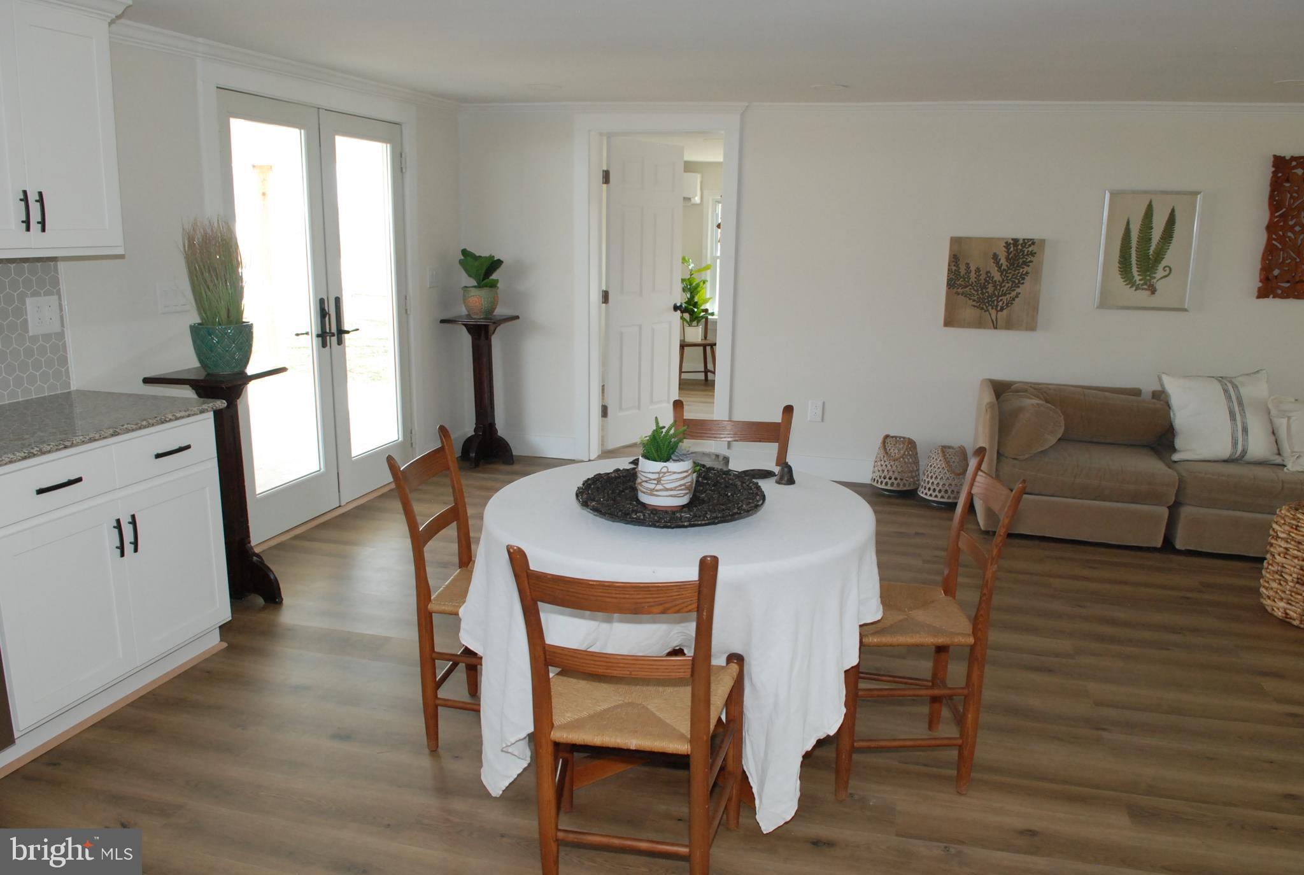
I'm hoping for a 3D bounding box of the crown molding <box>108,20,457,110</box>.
[{"bbox_3d":[-1.579,-1.730,4.355,0.060,0.080,2.760,5,14,16],"label":"crown molding"}]

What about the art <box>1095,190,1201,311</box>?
[{"bbox_3d":[2.617,-0.981,4.780,0.460,0.625,0.028,5,14,16],"label":"art"}]

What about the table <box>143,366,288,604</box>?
[{"bbox_3d":[-1.681,0.206,3.607,0.370,0.930,0.390,3,13,10],"label":"table"}]

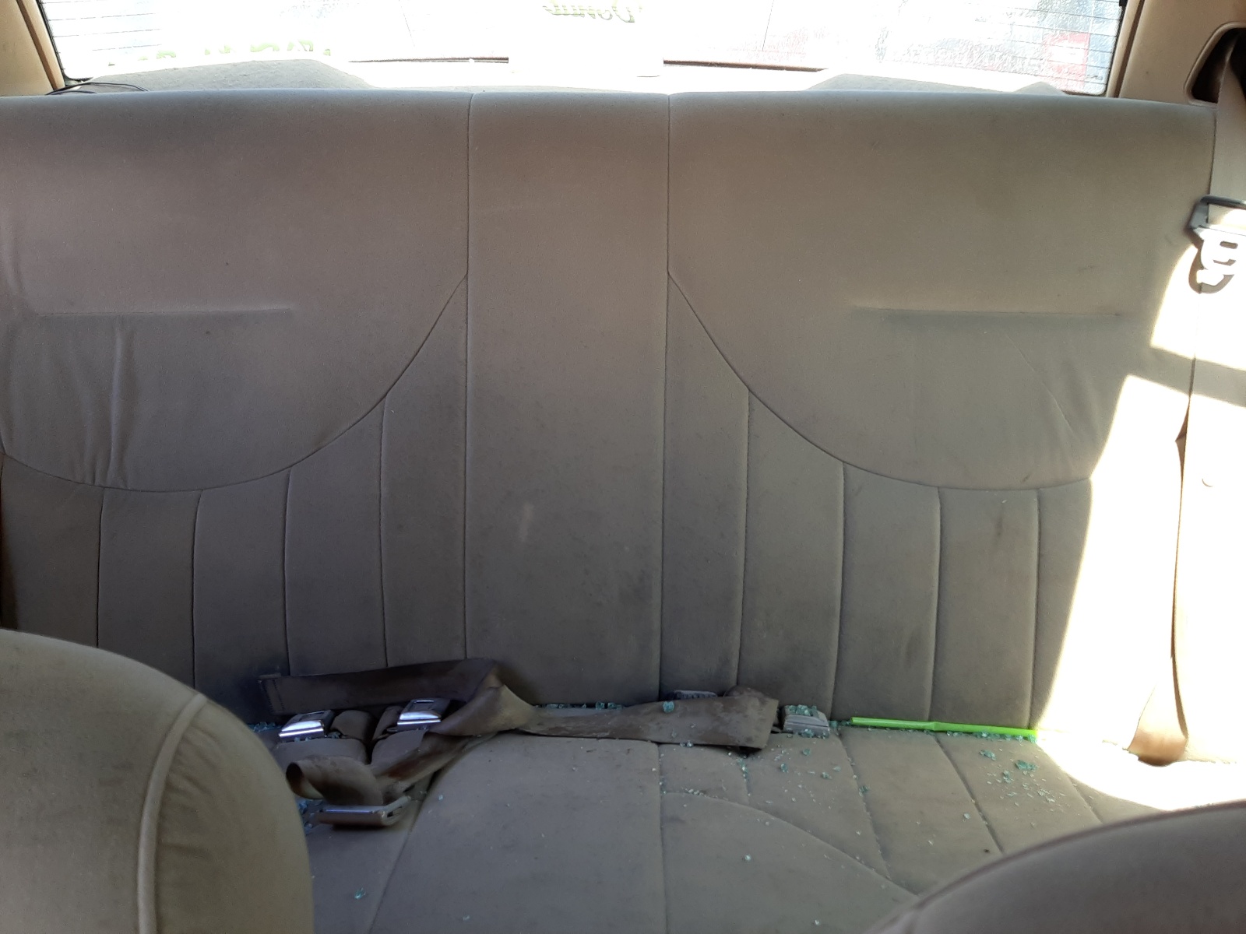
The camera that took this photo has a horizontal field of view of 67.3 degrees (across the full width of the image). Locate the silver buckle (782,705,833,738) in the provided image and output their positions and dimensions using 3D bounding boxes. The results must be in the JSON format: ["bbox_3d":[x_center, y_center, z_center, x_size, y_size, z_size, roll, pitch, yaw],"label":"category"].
[{"bbox_3d":[0.187,0.259,0.950,0.049,0.018,0.050,6,12,1],"label":"silver buckle"}]

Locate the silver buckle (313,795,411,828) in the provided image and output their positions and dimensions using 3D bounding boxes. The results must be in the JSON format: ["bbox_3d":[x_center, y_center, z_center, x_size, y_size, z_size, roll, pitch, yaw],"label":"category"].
[{"bbox_3d":[-0.240,0.317,0.860,0.076,0.016,0.038,1,15,4],"label":"silver buckle"}]

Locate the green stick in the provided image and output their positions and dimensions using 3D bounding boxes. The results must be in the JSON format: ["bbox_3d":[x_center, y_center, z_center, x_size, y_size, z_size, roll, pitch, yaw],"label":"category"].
[{"bbox_3d":[0.328,0.267,0.957,0.186,0.009,0.009,3,25,2],"label":"green stick"}]

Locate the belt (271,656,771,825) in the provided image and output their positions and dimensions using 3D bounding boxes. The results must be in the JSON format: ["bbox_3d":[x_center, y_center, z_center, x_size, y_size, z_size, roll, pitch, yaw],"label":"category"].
[{"bbox_3d":[-0.110,0.266,0.910,0.530,0.080,0.160,1,25,1],"label":"belt"}]

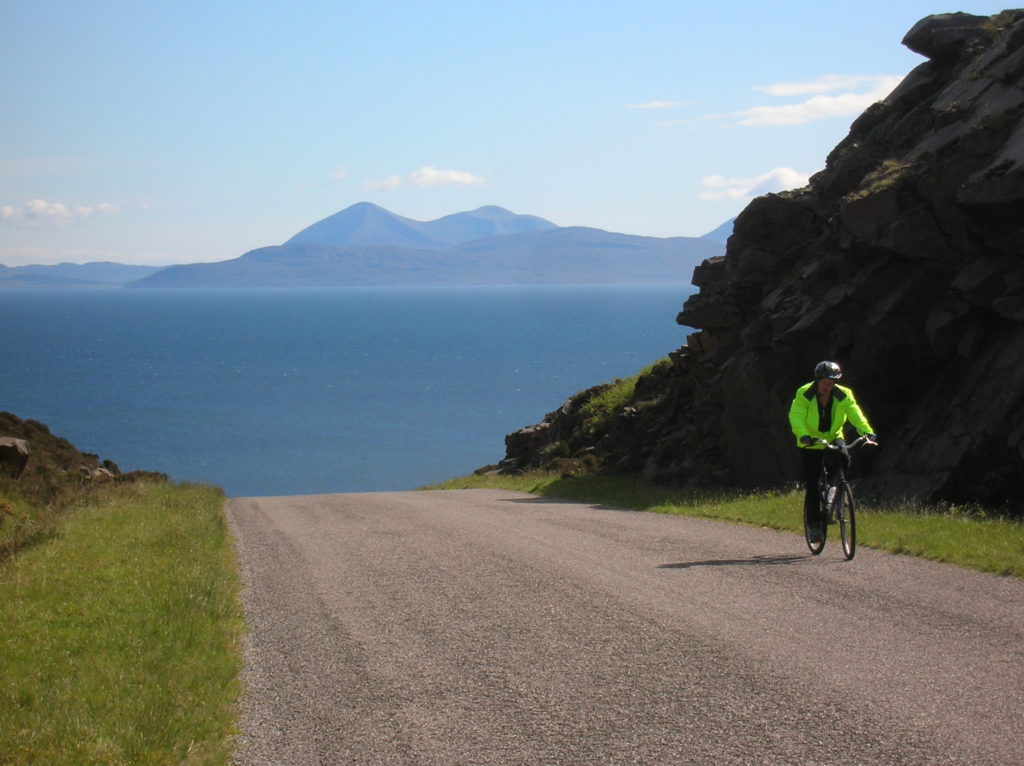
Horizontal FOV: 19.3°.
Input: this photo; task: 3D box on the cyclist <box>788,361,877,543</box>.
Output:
[{"bbox_3d":[2.745,0.602,26.100,0.700,1.580,0.880,-1,2,-10],"label":"cyclist"}]

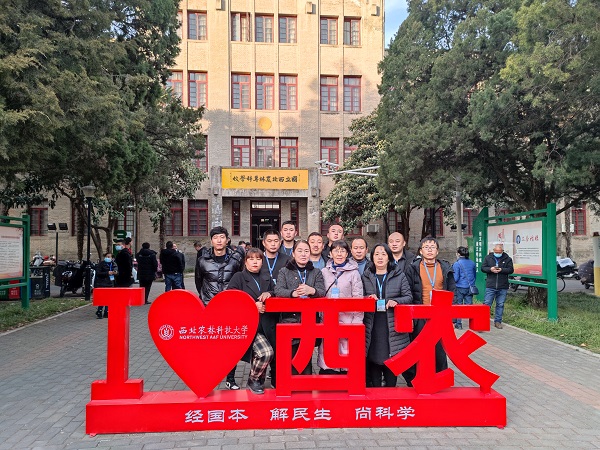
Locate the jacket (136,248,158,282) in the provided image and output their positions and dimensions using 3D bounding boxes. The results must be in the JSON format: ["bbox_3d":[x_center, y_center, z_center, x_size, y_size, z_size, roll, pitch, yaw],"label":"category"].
[{"bbox_3d":[-4.149,1.087,11.300,0.570,0.880,0.360,0,-2,-18],"label":"jacket"}]

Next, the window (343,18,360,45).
[{"bbox_3d":[3.244,-11.881,25.573,1.068,1.753,0.200,0,-2,-5],"label":"window"}]

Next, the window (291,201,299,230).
[{"bbox_3d":[-0.306,-0.395,25.201,0.468,2.122,0.200,0,-2,-5],"label":"window"}]

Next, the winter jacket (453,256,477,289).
[{"bbox_3d":[3.114,0.905,7.850,0.420,0.600,0.280,-1,-2,9],"label":"winter jacket"}]

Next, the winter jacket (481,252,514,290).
[{"bbox_3d":[3.760,0.875,7.900,0.600,0.700,0.360,-1,-2,19],"label":"winter jacket"}]

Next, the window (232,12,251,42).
[{"bbox_3d":[-3.538,-11.840,24.955,1.130,1.747,0.200,0,-2,-5],"label":"window"}]

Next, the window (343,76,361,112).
[{"bbox_3d":[3.431,-8.560,27.177,1.170,2.328,0.150,0,-2,-5],"label":"window"}]

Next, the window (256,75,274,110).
[{"bbox_3d":[-2.094,-7.981,24.969,1.125,2.213,0.200,0,-2,-5],"label":"window"}]

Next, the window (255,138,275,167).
[{"bbox_3d":[-2.237,-4.462,26.539,1.191,2.310,0.150,0,-2,-5],"label":"window"}]

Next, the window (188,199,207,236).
[{"bbox_3d":[-6.401,-0.436,26.033,1.197,2.231,0.150,0,-2,-5],"label":"window"}]

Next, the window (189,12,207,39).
[{"bbox_3d":[-6.463,-12.684,26.482,1.197,1.836,0.150,0,-2,-5],"label":"window"}]

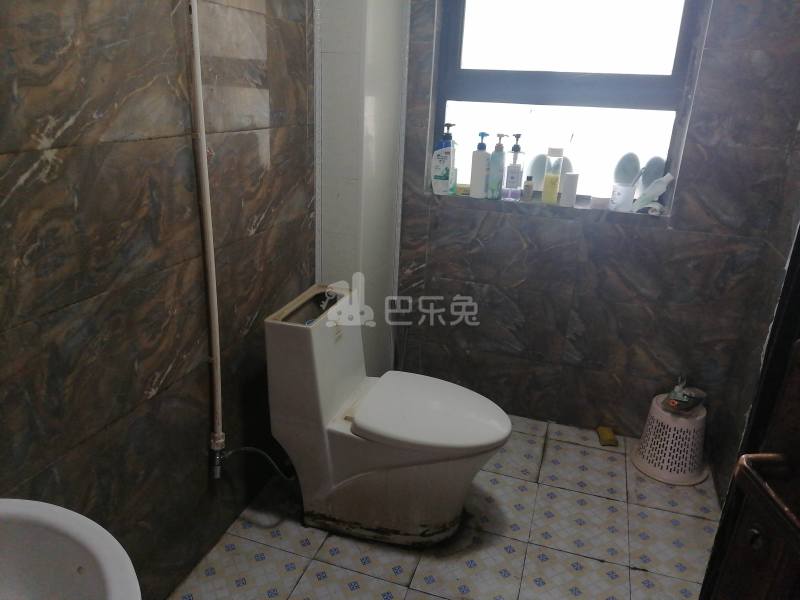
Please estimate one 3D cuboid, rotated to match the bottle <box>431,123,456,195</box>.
[{"bbox_3d":[0.174,-0.546,2.433,0.085,0.270,0.060,5,20,8],"label":"bottle"}]

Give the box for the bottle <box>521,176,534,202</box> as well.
[{"bbox_3d":[0.490,-0.423,2.382,0.036,0.099,0.034,7,21,11],"label":"bottle"}]

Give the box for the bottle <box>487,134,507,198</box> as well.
[{"bbox_3d":[0.375,-0.509,2.391,0.065,0.246,0.058,10,22,20],"label":"bottle"}]

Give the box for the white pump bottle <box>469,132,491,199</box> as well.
[{"bbox_3d":[0.313,-0.519,2.409,0.075,0.247,0.060,10,22,20],"label":"white pump bottle"}]

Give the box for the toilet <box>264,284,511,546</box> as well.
[{"bbox_3d":[-0.005,0.370,1.945,0.700,0.680,0.395,9,23,14],"label":"toilet"}]

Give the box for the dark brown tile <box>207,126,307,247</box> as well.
[{"bbox_3d":[-0.407,-0.361,1.845,0.012,0.300,0.600,8,21,16],"label":"dark brown tile"}]

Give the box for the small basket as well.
[{"bbox_3d":[1.025,0.504,2.330,0.273,0.241,0.273,8,21,16],"label":"small basket"}]

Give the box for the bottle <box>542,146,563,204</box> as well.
[{"bbox_3d":[0.577,-0.466,2.348,0.062,0.210,0.050,7,21,11],"label":"bottle"}]

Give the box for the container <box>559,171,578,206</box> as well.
[{"bbox_3d":[0.637,-0.414,2.340,0.065,0.123,0.048,7,21,11],"label":"container"}]

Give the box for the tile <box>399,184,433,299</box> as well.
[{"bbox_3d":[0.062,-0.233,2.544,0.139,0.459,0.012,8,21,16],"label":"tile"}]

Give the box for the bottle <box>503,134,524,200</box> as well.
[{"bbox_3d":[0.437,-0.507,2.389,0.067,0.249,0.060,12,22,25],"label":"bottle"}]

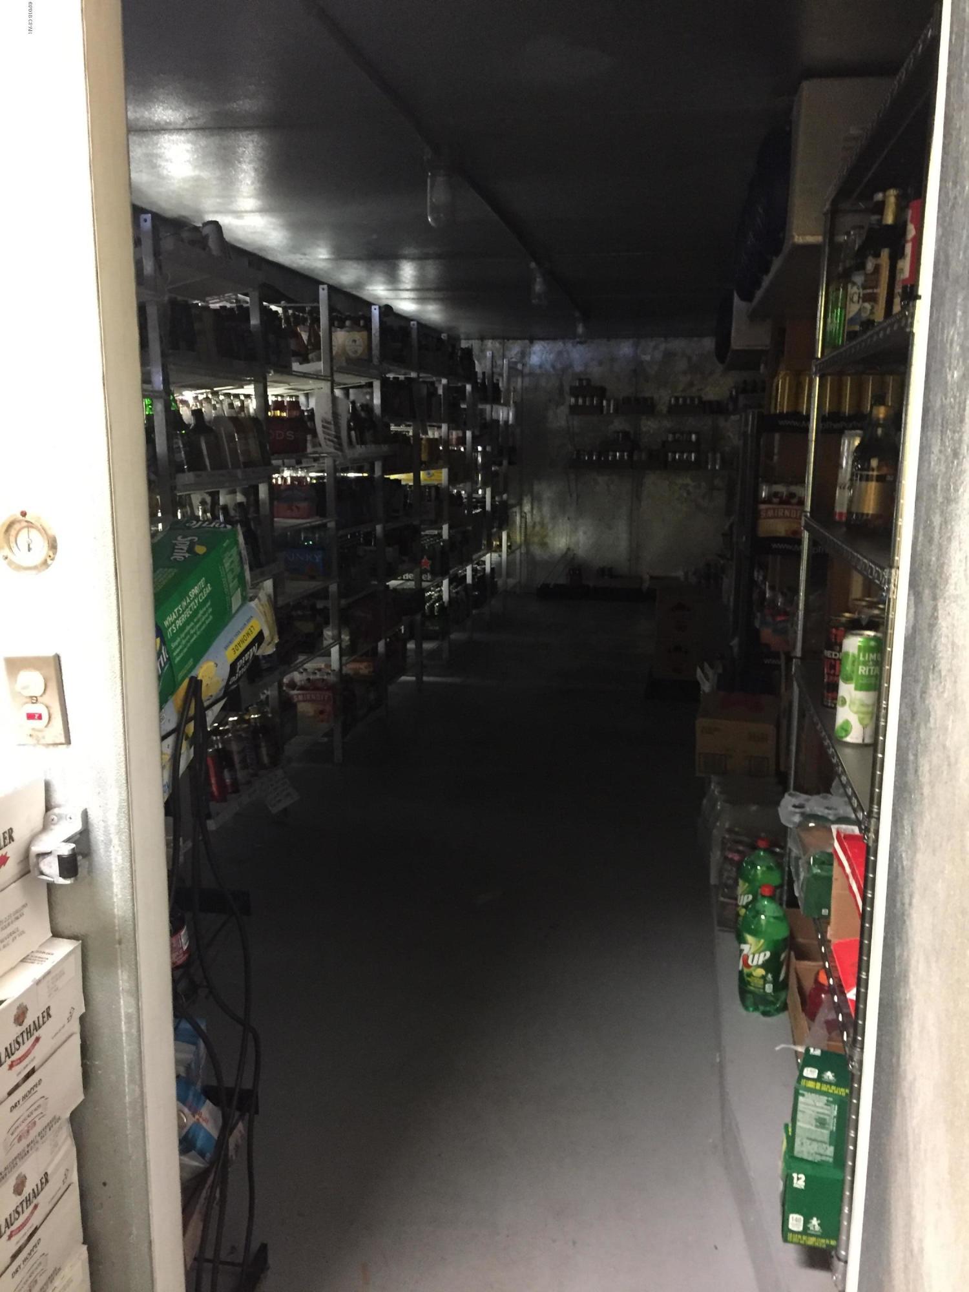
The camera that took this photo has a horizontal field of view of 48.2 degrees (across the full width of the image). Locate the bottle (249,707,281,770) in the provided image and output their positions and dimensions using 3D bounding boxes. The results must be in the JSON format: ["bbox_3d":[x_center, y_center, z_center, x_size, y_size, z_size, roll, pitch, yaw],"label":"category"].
[{"bbox_3d":[-0.803,0.329,3.930,0.067,0.230,0.067,-9,9,13],"label":"bottle"}]

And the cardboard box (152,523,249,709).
[{"bbox_3d":[-0.504,-0.064,1.750,0.122,0.133,0.400,-2,23,6],"label":"cardboard box"}]

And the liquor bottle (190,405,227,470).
[{"bbox_3d":[-0.924,-0.663,3.583,0.083,0.250,0.083,-8,9,13],"label":"liquor bottle"}]

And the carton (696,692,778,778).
[{"bbox_3d":[0.792,0.277,3.395,0.230,0.172,0.330,3,12,13],"label":"carton"}]

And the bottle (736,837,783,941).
[{"bbox_3d":[0.717,0.644,2.809,0.112,0.308,0.112,2,11,11],"label":"bottle"}]

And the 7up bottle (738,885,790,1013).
[{"bbox_3d":[0.676,0.718,2.588,0.112,0.298,0.112,2,11,10],"label":"7up bottle"}]

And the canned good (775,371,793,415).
[{"bbox_3d":[1.000,-0.838,3.617,0.068,0.165,0.068,2,11,10],"label":"canned good"}]

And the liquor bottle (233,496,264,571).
[{"bbox_3d":[-0.857,-0.405,3.970,0.076,0.265,0.076,-7,10,12],"label":"liquor bottle"}]

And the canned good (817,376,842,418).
[{"bbox_3d":[1.140,-0.813,3.579,0.067,0.170,0.067,2,11,11],"label":"canned good"}]

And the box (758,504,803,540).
[{"bbox_3d":[1.033,-0.412,3.699,0.185,0.142,0.125,2,11,11],"label":"box"}]

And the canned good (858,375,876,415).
[{"bbox_3d":[1.269,-0.807,3.554,0.067,0.170,0.067,2,11,11],"label":"canned good"}]

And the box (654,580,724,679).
[{"bbox_3d":[1.172,-0.083,6.178,0.360,0.480,0.360,2,11,11],"label":"box"}]

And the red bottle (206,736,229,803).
[{"bbox_3d":[-0.884,0.404,3.560,0.058,0.212,0.058,-6,9,12],"label":"red bottle"}]

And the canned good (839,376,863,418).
[{"bbox_3d":[1.211,-0.820,3.582,0.068,0.165,0.068,2,11,10],"label":"canned good"}]

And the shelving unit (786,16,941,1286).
[{"bbox_3d":[0.891,0.007,2.062,0.457,1.847,1.184,2,11,10],"label":"shelving unit"}]

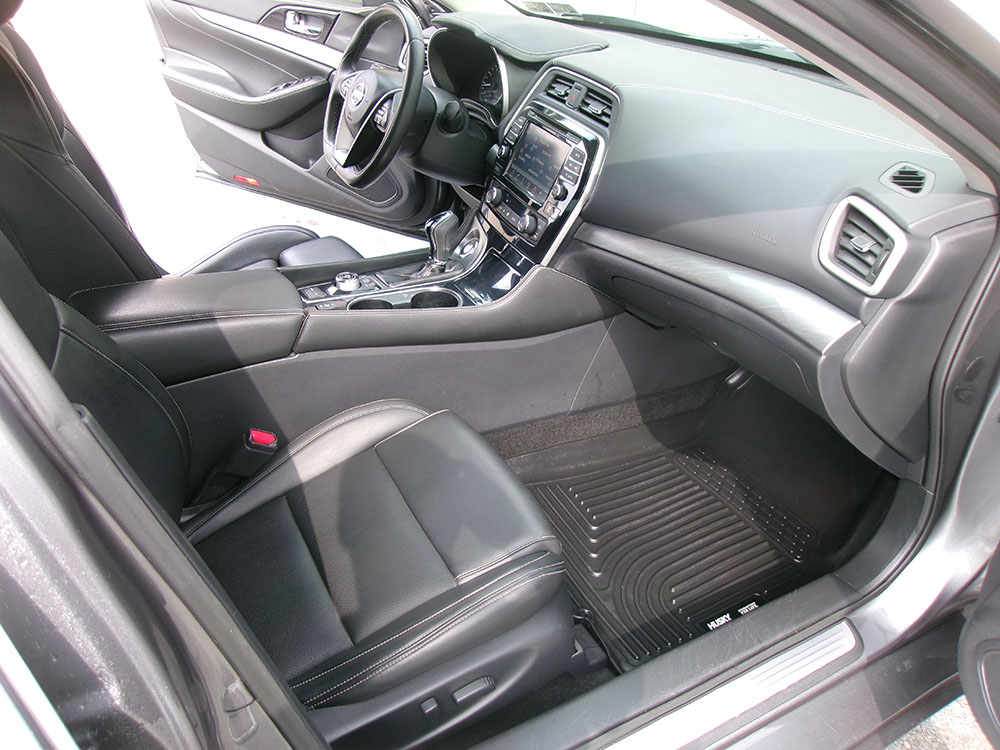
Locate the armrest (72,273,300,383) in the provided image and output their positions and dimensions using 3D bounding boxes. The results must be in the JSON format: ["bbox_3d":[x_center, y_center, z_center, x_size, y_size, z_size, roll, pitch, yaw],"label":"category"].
[{"bbox_3d":[-0.487,-0.075,1.218,0.327,0.117,0.185,-9,33,-32],"label":"armrest"}]

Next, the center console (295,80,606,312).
[{"bbox_3d":[-0.113,-0.299,1.329,0.500,0.390,0.285,-9,33,-32],"label":"center console"}]

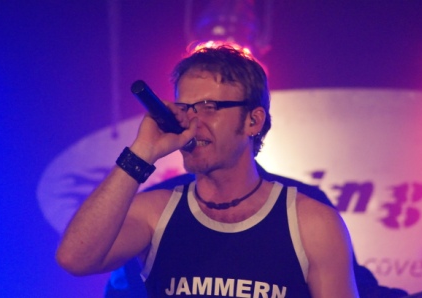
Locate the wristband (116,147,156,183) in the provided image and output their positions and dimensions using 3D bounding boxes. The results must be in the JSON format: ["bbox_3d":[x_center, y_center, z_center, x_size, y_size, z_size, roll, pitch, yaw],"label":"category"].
[{"bbox_3d":[-0.143,0.031,7.400,0.067,0.036,0.056,38,9,0],"label":"wristband"}]

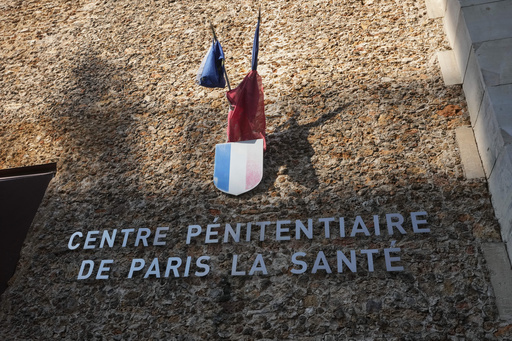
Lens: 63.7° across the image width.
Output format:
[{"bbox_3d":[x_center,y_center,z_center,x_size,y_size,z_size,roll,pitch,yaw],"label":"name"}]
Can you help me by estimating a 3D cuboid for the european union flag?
[{"bbox_3d":[-0.400,-0.965,3.700,0.250,0.460,0.200,-5,-31,14],"label":"european union flag"}]

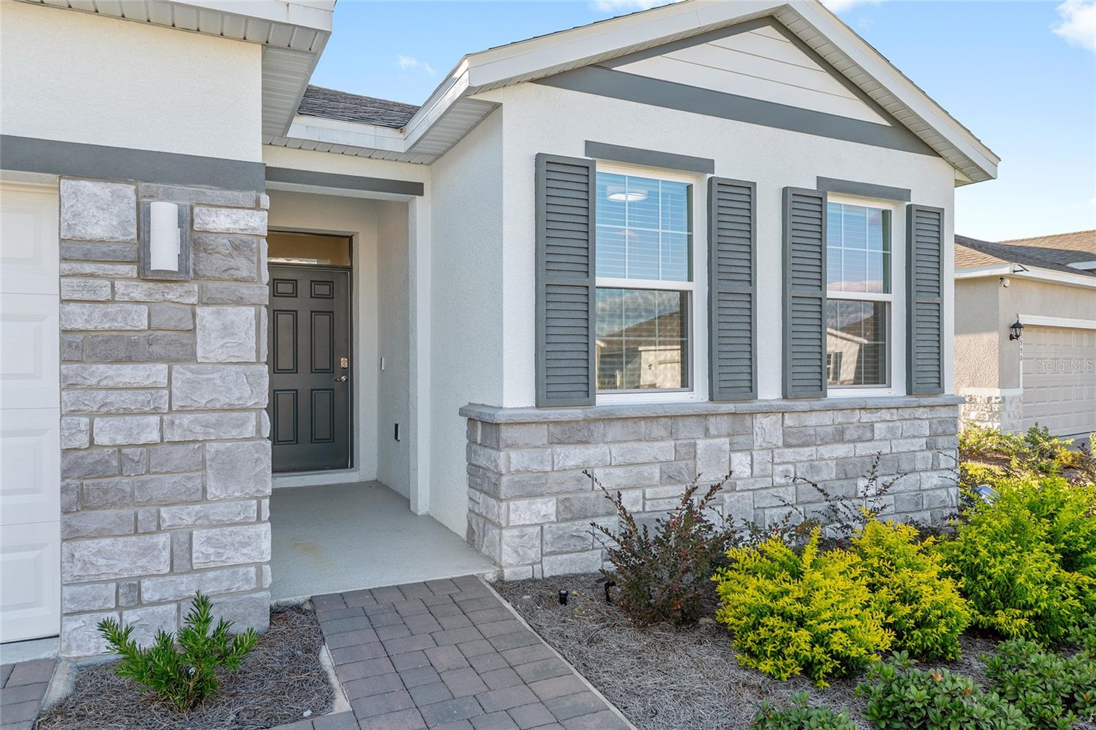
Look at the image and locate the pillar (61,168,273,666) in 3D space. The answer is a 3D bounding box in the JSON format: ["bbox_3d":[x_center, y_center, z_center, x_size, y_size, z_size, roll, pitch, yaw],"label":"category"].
[{"bbox_3d":[-1.815,0.231,3.541,0.854,2.095,0.452,0,1,-25],"label":"pillar"}]

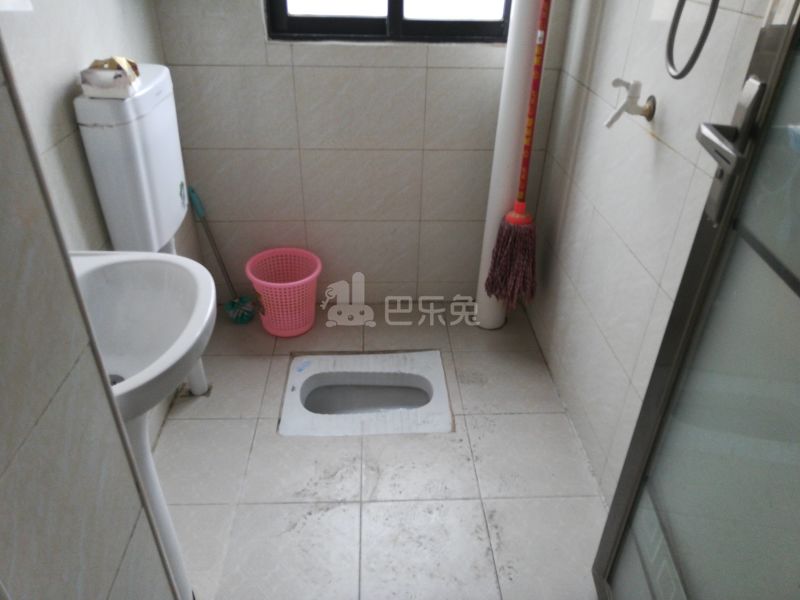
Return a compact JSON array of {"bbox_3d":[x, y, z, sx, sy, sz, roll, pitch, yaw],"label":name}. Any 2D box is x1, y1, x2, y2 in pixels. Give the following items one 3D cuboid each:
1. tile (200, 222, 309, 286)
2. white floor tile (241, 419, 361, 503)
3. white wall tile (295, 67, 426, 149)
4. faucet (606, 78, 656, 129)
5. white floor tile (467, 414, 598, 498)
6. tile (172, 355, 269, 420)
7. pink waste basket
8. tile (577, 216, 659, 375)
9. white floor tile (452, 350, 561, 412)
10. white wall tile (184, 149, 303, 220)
[{"bbox_3d":[-0.528,-0.163,2.115,0.400,0.250,0.010,0,32,-3],"label":"tile"},{"bbox_3d":[-0.251,0.422,1.603,0.300,0.010,0.300,0,32,-3],"label":"white floor tile"},{"bbox_3d":[-0.119,-0.599,1.882,0.399,0.250,0.010,0,31,-3],"label":"white wall tile"},{"bbox_3d":[0.466,-0.397,1.221,0.090,0.095,0.050,0,32,-3],"label":"faucet"},{"bbox_3d":[0.348,0.418,1.630,0.300,0.010,0.300,0,32,-3],"label":"white floor tile"},{"bbox_3d":[-0.538,0.260,1.837,0.257,0.010,0.306,0,31,-3],"label":"tile"},{"bbox_3d":[-0.394,-0.018,2.091,0.256,0.238,0.256,0,32,-3],"label":"pink waste basket"},{"bbox_3d":[0.521,-0.023,1.453,0.010,0.251,0.400,-1,32,-3],"label":"tile"},{"bbox_3d":[0.336,0.258,1.883,0.300,0.010,0.300,0,32,-3],"label":"white floor tile"},{"bbox_3d":[-0.517,-0.384,1.992,0.387,0.250,0.010,0,31,-3],"label":"white wall tile"}]

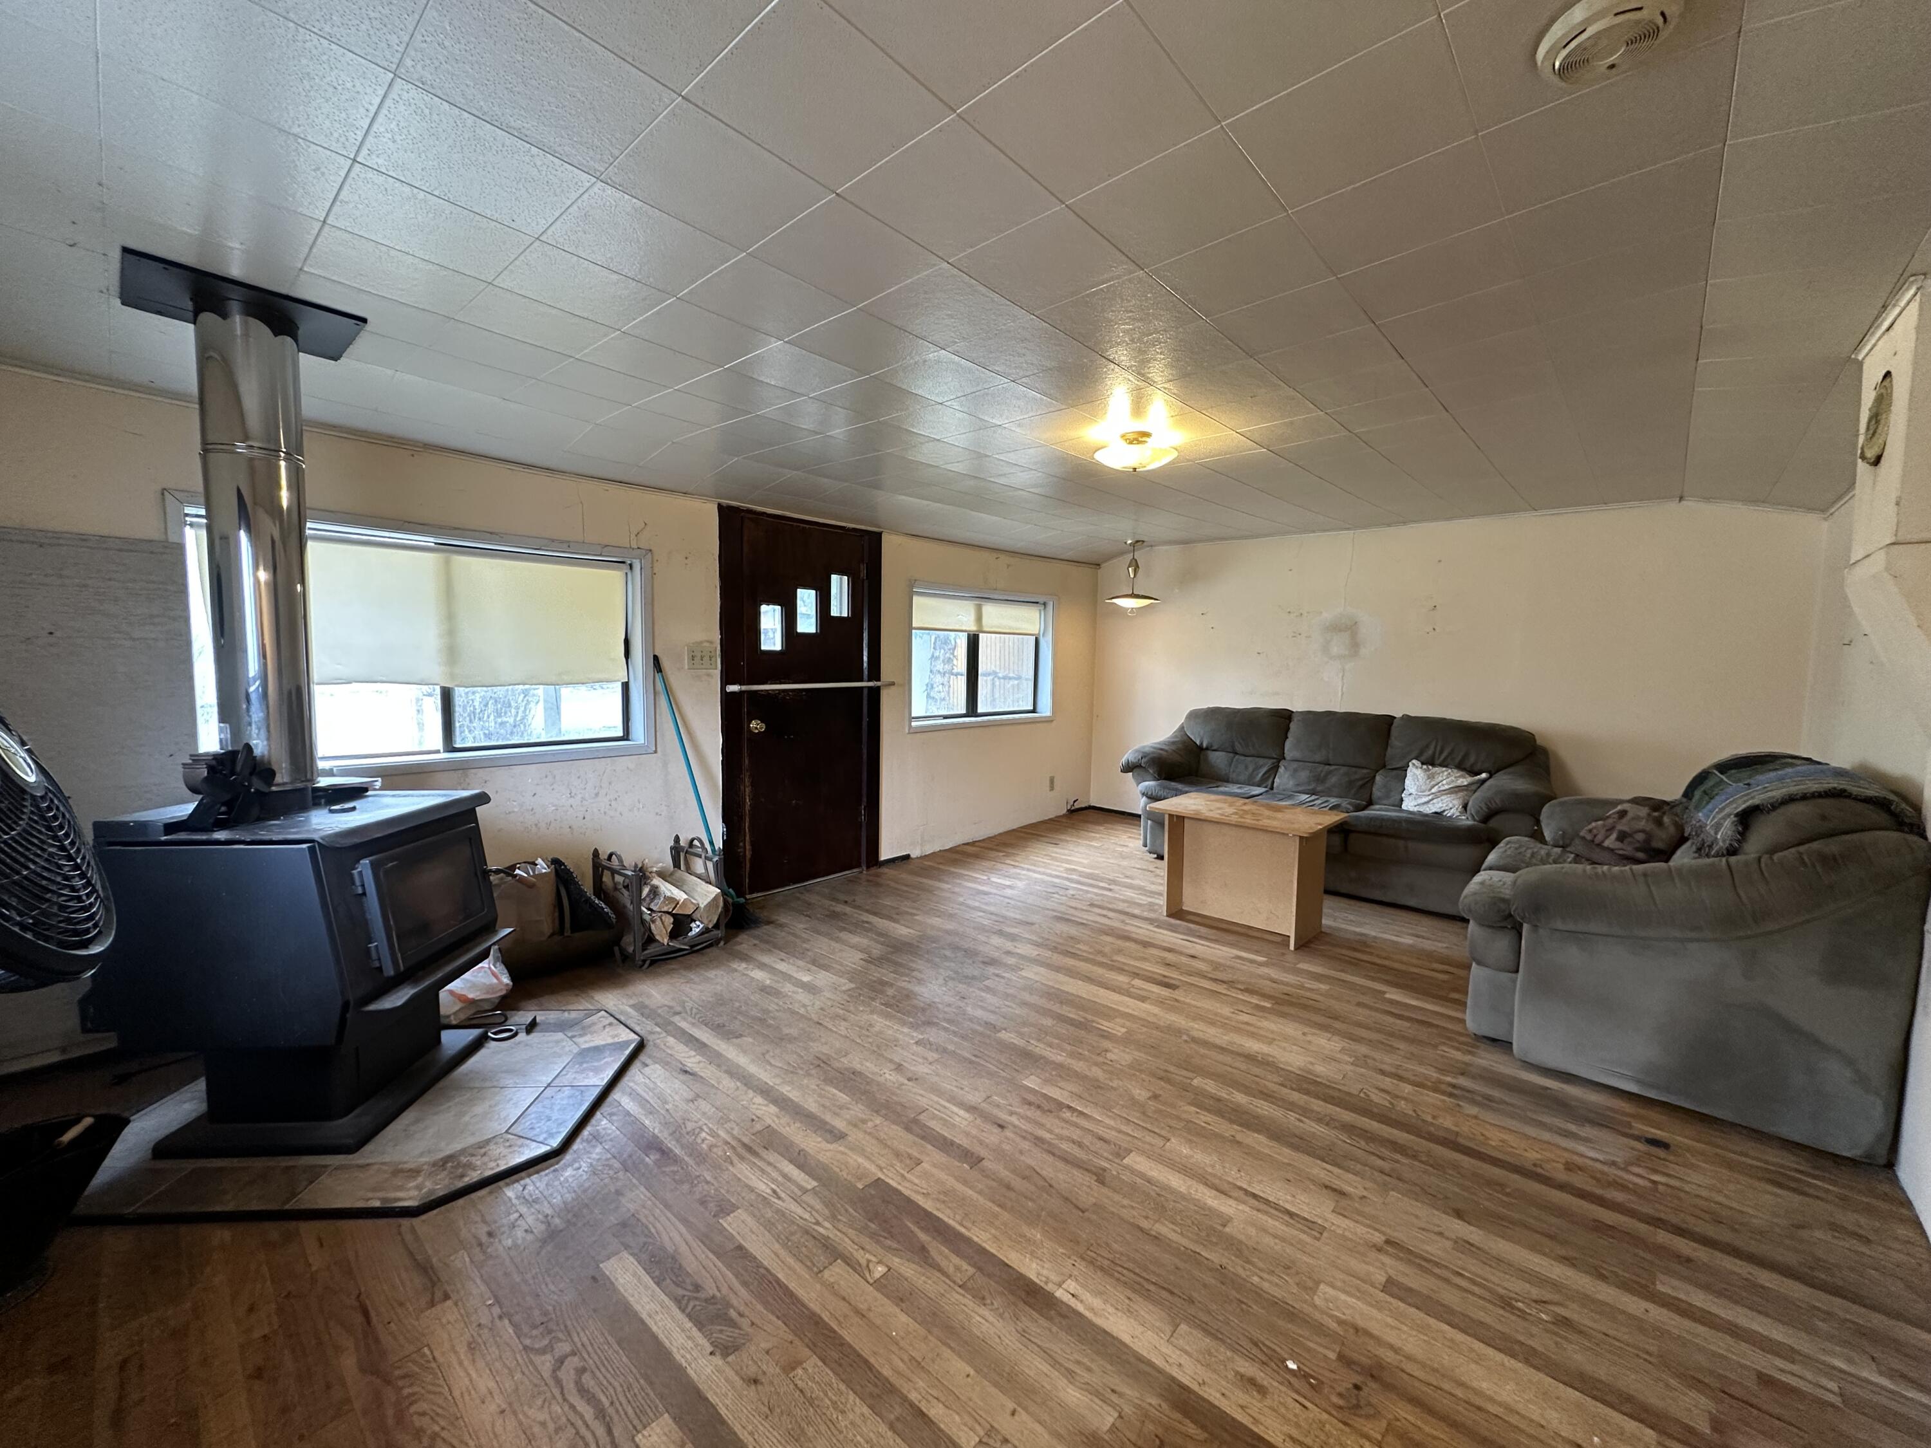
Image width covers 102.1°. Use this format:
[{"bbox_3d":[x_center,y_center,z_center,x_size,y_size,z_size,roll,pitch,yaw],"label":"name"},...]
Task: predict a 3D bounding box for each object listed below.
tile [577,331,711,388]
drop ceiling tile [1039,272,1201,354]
[{"bbox_3d":[-0.928,-1.065,2.290,0.305,0.025,0.305,5,6,42],"label":"tile"},{"bbox_3d":[0.386,-1.012,1.927,0.305,0.025,0.305,5,6,42],"label":"drop ceiling tile"}]

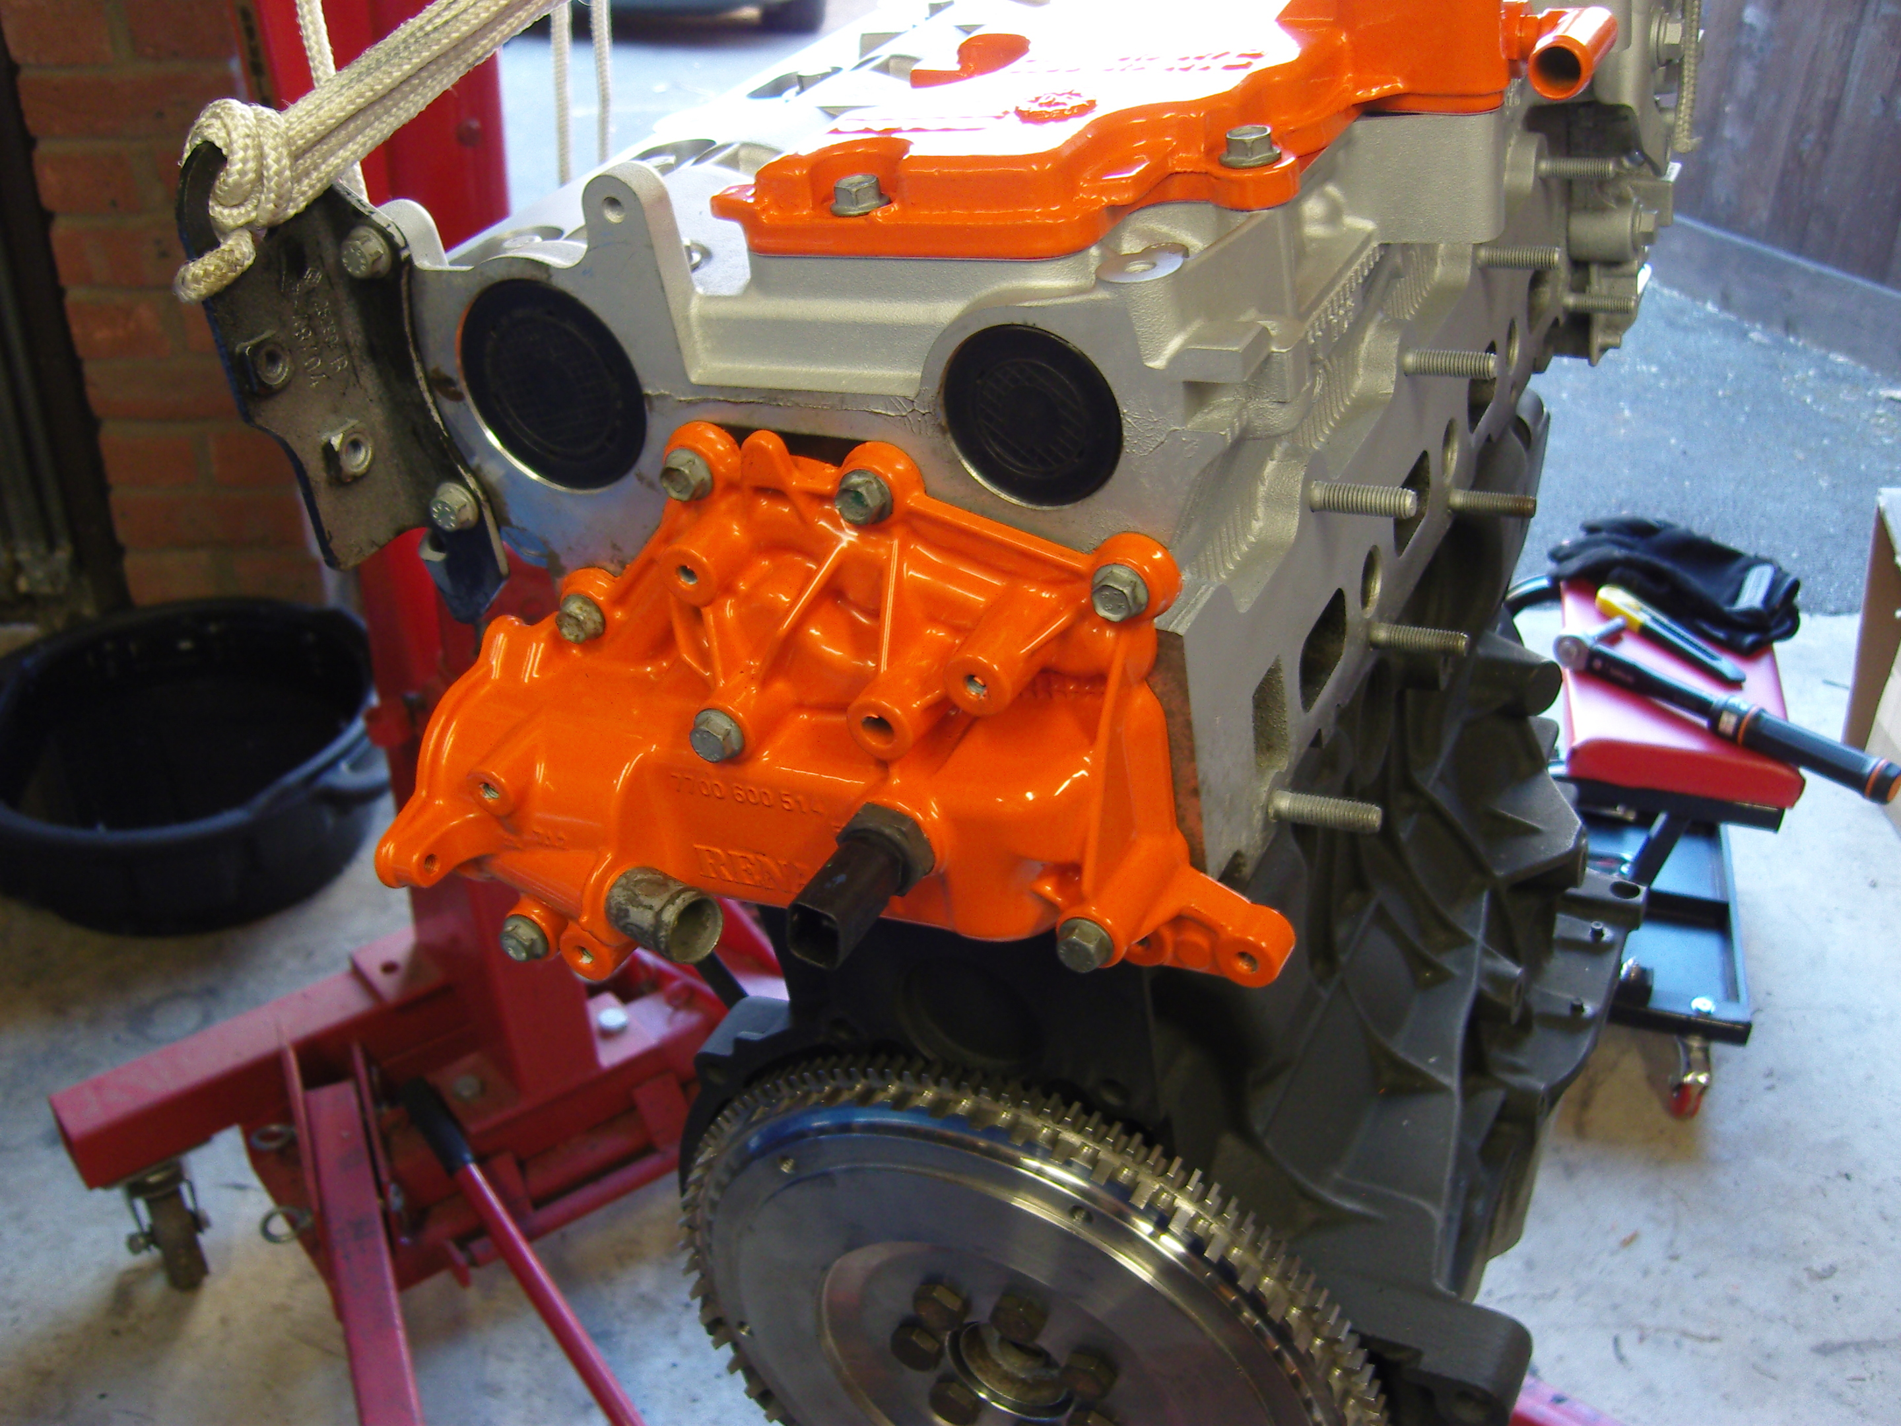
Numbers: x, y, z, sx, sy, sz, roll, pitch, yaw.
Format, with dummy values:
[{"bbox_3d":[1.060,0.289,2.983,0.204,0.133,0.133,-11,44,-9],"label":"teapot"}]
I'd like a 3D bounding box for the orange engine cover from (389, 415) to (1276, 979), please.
[{"bbox_3d":[-0.038,0.005,0.447,0.230,0.131,0.071,8,36,28],"label":"orange engine cover"}]

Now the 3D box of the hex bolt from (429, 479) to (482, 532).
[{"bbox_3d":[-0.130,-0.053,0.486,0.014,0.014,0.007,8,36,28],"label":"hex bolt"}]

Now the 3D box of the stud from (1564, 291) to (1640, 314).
[{"bbox_3d":[0.261,-0.165,0.750,0.028,0.008,0.008,8,36,28],"label":"stud"}]

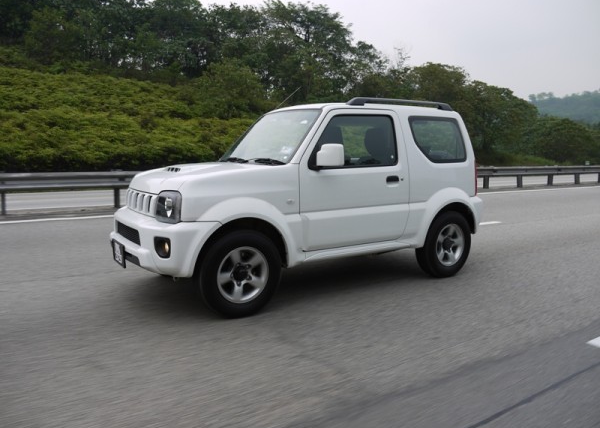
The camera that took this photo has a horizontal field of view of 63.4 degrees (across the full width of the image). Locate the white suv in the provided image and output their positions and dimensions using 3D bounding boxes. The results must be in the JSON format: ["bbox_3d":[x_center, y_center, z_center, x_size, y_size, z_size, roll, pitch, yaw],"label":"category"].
[{"bbox_3d":[0.110,-0.227,4.680,3.620,1.700,1.640,-4,9,-33],"label":"white suv"}]

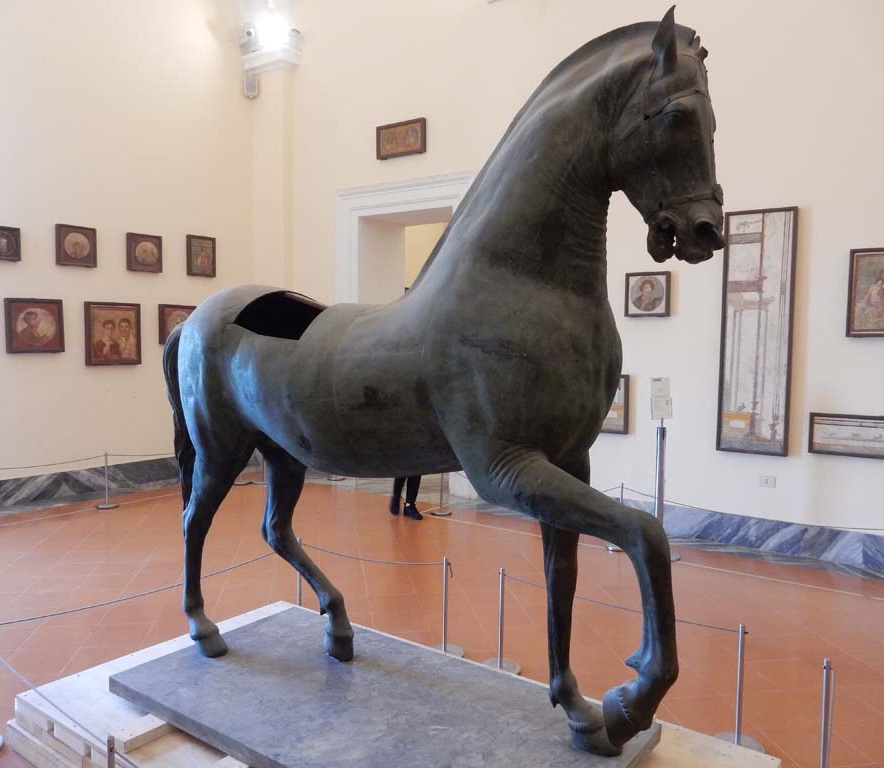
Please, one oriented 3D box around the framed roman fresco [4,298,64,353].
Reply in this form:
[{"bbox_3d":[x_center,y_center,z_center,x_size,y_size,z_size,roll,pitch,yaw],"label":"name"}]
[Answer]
[{"bbox_3d":[-3.744,-0.532,6.816,0.050,0.489,0.483,4,5,40],"label":"framed roman fresco"}]

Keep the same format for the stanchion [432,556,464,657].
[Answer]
[{"bbox_3d":[0.015,1.082,3.567,0.190,0.502,0.190,0,4,0],"label":"stanchion"}]

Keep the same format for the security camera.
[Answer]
[{"bbox_3d":[-1.997,-3.594,7.671,0.200,0.280,0.300,0,4,-11],"label":"security camera"}]

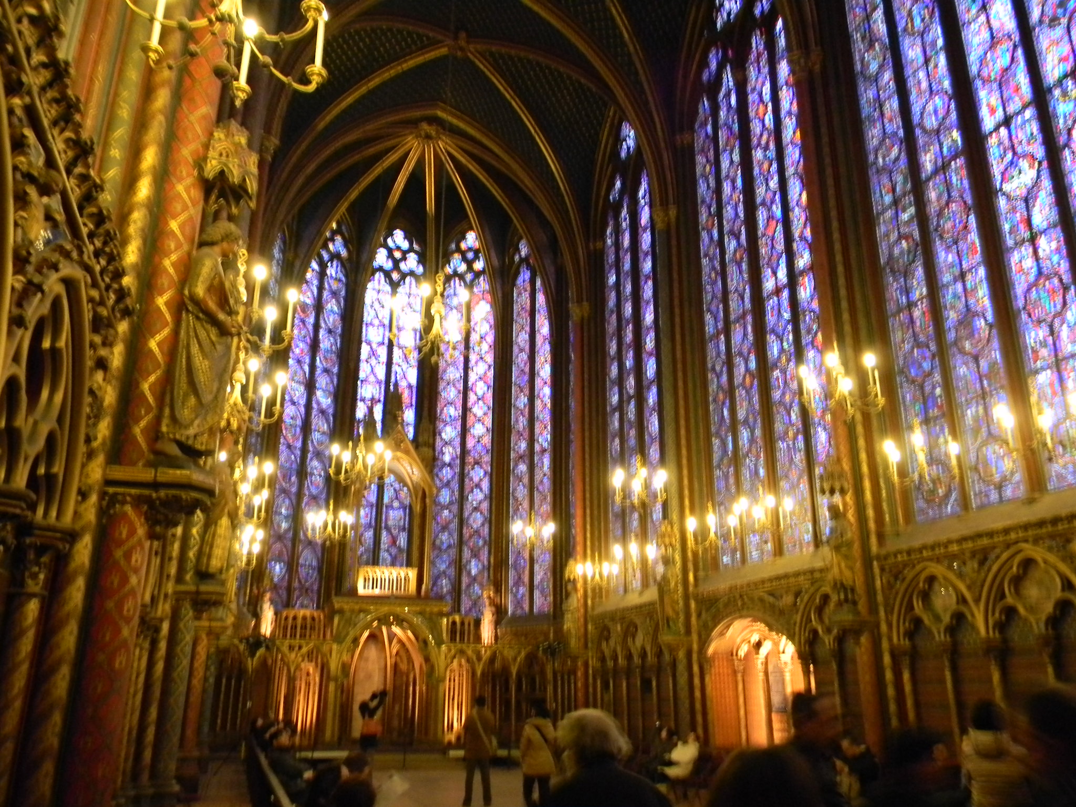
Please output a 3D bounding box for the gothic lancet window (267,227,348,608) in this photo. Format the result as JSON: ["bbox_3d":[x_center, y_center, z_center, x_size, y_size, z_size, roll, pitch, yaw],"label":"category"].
[{"bbox_3d":[-7.990,-0.047,30.695,0.250,14.029,2.080,-15,-24,38],"label":"gothic lancet window"}]

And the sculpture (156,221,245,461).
[{"bbox_3d":[-2.218,-0.461,5.840,0.520,1.720,0.520,6,-20,-17],"label":"sculpture"}]

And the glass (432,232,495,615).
[{"bbox_3d":[-2.791,0.223,33.132,2.200,15.400,0.300,-3,-19,11],"label":"glass"}]

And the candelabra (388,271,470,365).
[{"bbox_3d":[-1.106,-0.950,9.602,1.000,1.160,1.000,6,-20,-17],"label":"candelabra"}]

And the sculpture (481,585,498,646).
[{"bbox_3d":[-1.624,7.008,28.736,0.520,1.850,0.450,-6,-20,18],"label":"sculpture"}]

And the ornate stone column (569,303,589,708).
[{"bbox_3d":[1.308,3.250,26.410,0.550,13.850,0.550,6,-20,-17],"label":"ornate stone column"}]

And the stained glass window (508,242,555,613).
[{"bbox_3d":[-0.190,-0.064,31.842,2.100,15.200,0.300,-16,-25,39],"label":"stained glass window"}]

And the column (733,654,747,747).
[{"bbox_3d":[4.299,6.416,18.488,0.230,2.050,0.230,6,-20,-17],"label":"column"}]

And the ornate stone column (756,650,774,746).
[{"bbox_3d":[4.578,6.145,17.685,0.250,2.050,0.250,6,-20,-17],"label":"ornate stone column"}]

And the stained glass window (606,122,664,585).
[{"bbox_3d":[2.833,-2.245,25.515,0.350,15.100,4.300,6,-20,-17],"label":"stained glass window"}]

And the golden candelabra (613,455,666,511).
[{"bbox_3d":[1.960,1.508,16.836,1.000,1.100,1.000,0,-19,0],"label":"golden candelabra"}]

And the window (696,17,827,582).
[{"bbox_3d":[4.817,-4.054,19.759,0.350,14.950,4.600,6,-20,-17],"label":"window"}]

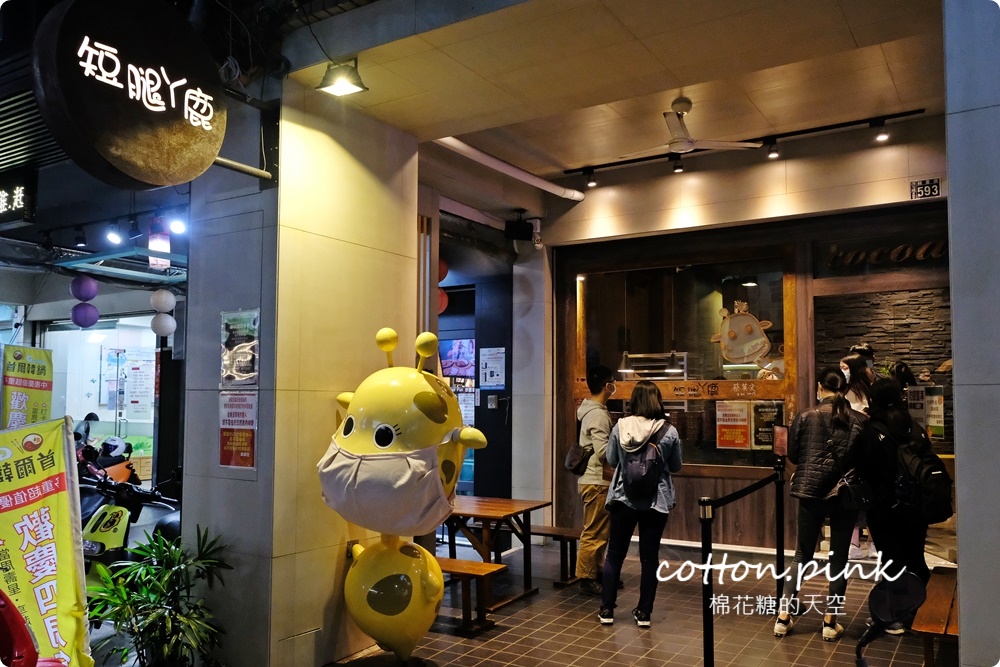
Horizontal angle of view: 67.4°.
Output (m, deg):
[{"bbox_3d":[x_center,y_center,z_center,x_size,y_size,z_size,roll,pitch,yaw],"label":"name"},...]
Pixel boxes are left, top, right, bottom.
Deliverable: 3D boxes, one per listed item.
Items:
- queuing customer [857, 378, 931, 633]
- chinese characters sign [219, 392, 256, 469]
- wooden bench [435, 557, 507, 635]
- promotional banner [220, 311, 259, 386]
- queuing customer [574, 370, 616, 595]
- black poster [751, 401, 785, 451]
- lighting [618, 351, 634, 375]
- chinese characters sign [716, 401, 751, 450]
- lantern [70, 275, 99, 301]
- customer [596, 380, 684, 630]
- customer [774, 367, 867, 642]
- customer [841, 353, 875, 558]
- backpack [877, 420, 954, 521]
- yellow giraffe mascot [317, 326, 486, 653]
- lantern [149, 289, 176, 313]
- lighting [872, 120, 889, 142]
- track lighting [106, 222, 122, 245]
[{"bbox_3d":[2.553,1.095,4.830,0.480,1.580,0.480,1,-4,-15],"label":"queuing customer"},{"bbox_3d":[-1.483,0.542,4.230,0.303,0.425,0.008,-3,-5,31],"label":"chinese characters sign"},{"bbox_3d":[-0.442,1.723,5.010,1.000,0.390,0.320,-3,-5,31],"label":"wooden bench"},{"bbox_3d":[-1.483,0.091,4.263,0.312,0.432,0.010,-3,-5,31],"label":"promotional banner"},{"bbox_3d":[0.767,1.111,5.809,0.390,1.730,0.500,0,-5,-3],"label":"queuing customer"},{"bbox_3d":[2.321,0.800,6.483,0.300,0.425,0.010,-3,-5,31],"label":"black poster"},{"bbox_3d":[1.343,0.308,7.964,0.180,0.230,0.180,-3,-5,31],"label":"lighting"},{"bbox_3d":[2.066,0.812,6.637,0.300,0.425,0.010,-3,-5,31],"label":"chinese characters sign"},{"bbox_3d":[-4.490,-0.484,8.100,0.275,0.272,0.275,-3,-5,31],"label":"lantern"},{"bbox_3d":[0.937,1.130,5.000,0.520,1.590,0.430,-1,-4,8],"label":"customer"},{"bbox_3d":[2.030,1.064,4.750,0.540,1.650,0.420,-1,-4,17],"label":"customer"},{"bbox_3d":[2.978,1.005,6.180,0.450,1.630,0.360,-3,-5,40],"label":"customer"},{"bbox_3d":[2.866,1.002,5.150,0.320,0.530,0.270,2,-5,-21],"label":"backpack"},{"bbox_3d":[-0.534,0.887,3.945,1.000,1.830,0.770,-3,-5,31],"label":"yellow giraffe mascot"},{"bbox_3d":[-3.944,-0.378,8.800,0.275,0.272,0.275,-3,-5,31],"label":"lantern"},{"bbox_3d":[3.155,-1.679,6.219,0.115,0.175,0.120,-3,-5,31],"label":"lighting"},{"bbox_3d":[-3.289,-0.853,6.400,0.115,0.180,0.125,-1,-4,14],"label":"track lighting"}]

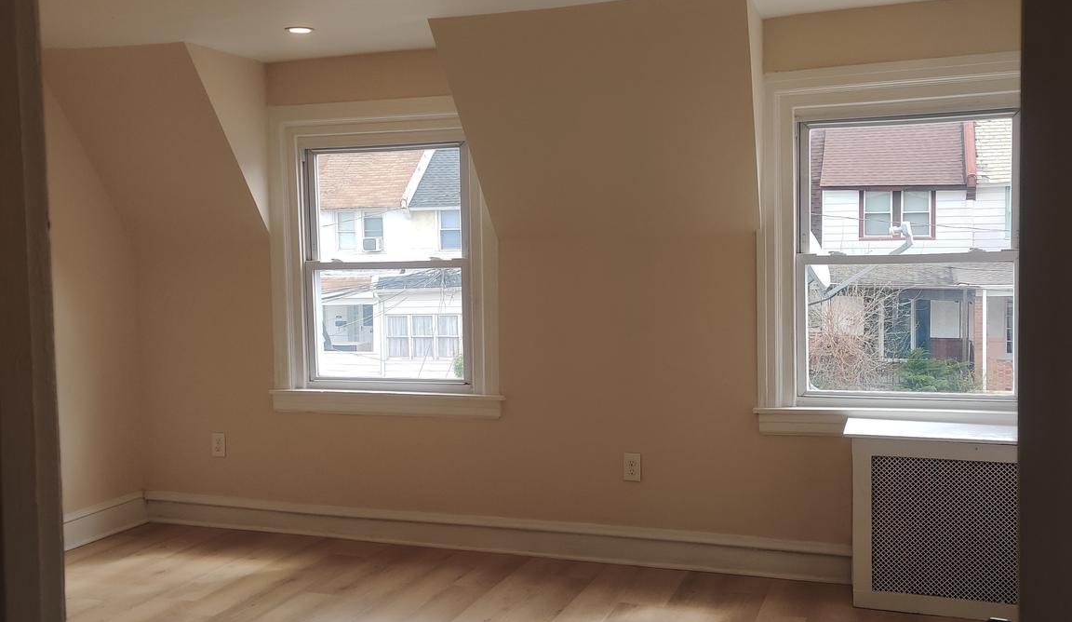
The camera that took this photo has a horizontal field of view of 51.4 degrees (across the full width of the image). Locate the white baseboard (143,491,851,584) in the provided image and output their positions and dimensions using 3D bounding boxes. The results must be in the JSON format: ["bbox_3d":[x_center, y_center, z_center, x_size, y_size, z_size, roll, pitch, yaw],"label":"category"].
[{"bbox_3d":[-0.351,1.011,5.104,3.477,0.162,0.029,0,4,20],"label":"white baseboard"}]

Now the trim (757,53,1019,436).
[{"bbox_3d":[1.453,-0.229,4.382,1.179,1.473,0.118,0,4,20],"label":"trim"}]

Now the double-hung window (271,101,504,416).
[{"bbox_3d":[-0.719,-0.245,5.166,1.179,1.459,0.118,0,4,20],"label":"double-hung window"}]

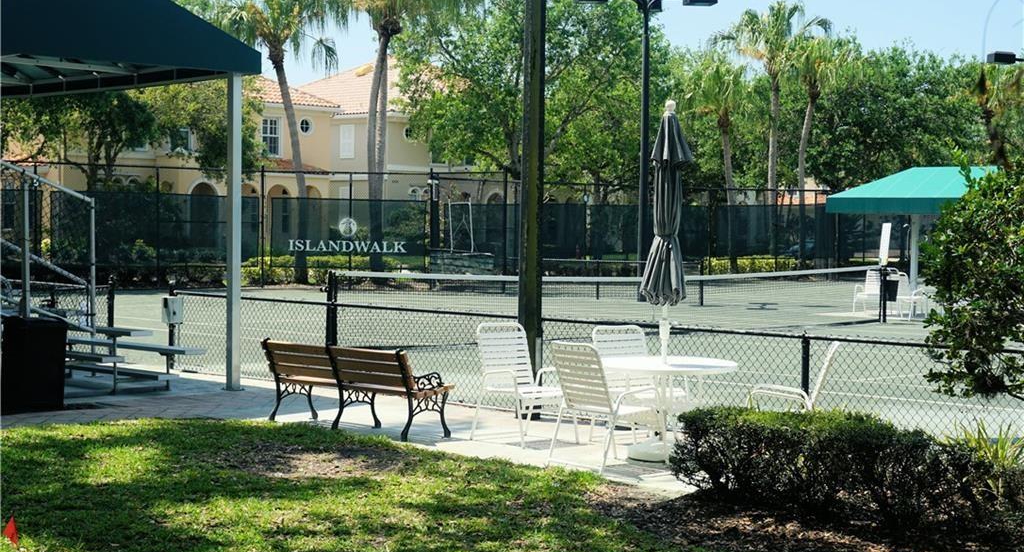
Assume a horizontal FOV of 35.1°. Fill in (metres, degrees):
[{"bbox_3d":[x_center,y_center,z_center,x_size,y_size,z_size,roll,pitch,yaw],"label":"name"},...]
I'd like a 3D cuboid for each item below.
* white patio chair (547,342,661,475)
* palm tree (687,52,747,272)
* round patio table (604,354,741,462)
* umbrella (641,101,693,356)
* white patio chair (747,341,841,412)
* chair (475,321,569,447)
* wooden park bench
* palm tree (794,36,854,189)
[{"bbox_3d":[0.697,0.906,11.566,0.710,0.900,0.570,-1,2,-45],"label":"white patio chair"},{"bbox_3d":[7.782,-4.225,60.881,2.600,8.438,2.600,1,2,0],"label":"palm tree"},{"bbox_3d":[1.136,0.993,12.025,1.070,0.710,1.070,1,2,0],"label":"round patio table"},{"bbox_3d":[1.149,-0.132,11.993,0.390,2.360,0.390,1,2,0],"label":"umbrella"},{"bbox_3d":[1.990,0.919,11.450,0.680,0.910,0.570,1,2,15],"label":"white patio chair"},{"bbox_3d":[0.104,0.859,12.820,0.570,0.910,0.680,-1,2,-45],"label":"chair"},{"bbox_3d":[-1.300,0.913,13.517,0.570,0.725,1.910,-1,2,-45],"label":"wooden park bench"},{"bbox_3d":[12.123,-4.678,62.868,2.700,9.329,2.700,1,2,0],"label":"palm tree"}]

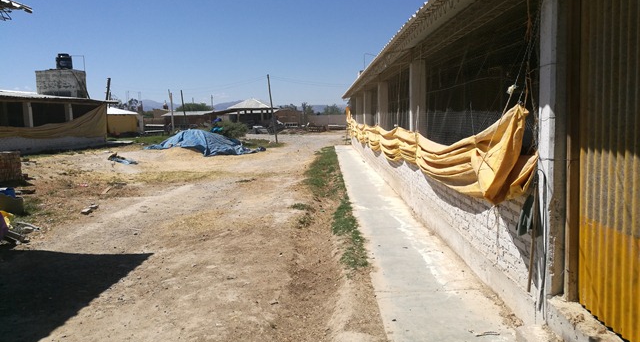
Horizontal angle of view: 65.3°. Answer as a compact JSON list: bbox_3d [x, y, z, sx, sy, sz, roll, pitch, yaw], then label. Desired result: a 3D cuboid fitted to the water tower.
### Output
[{"bbox_3d":[-17.674,-4.813,34.000,2.600,6.200,1.800,-1,6,1],"label":"water tower"}]

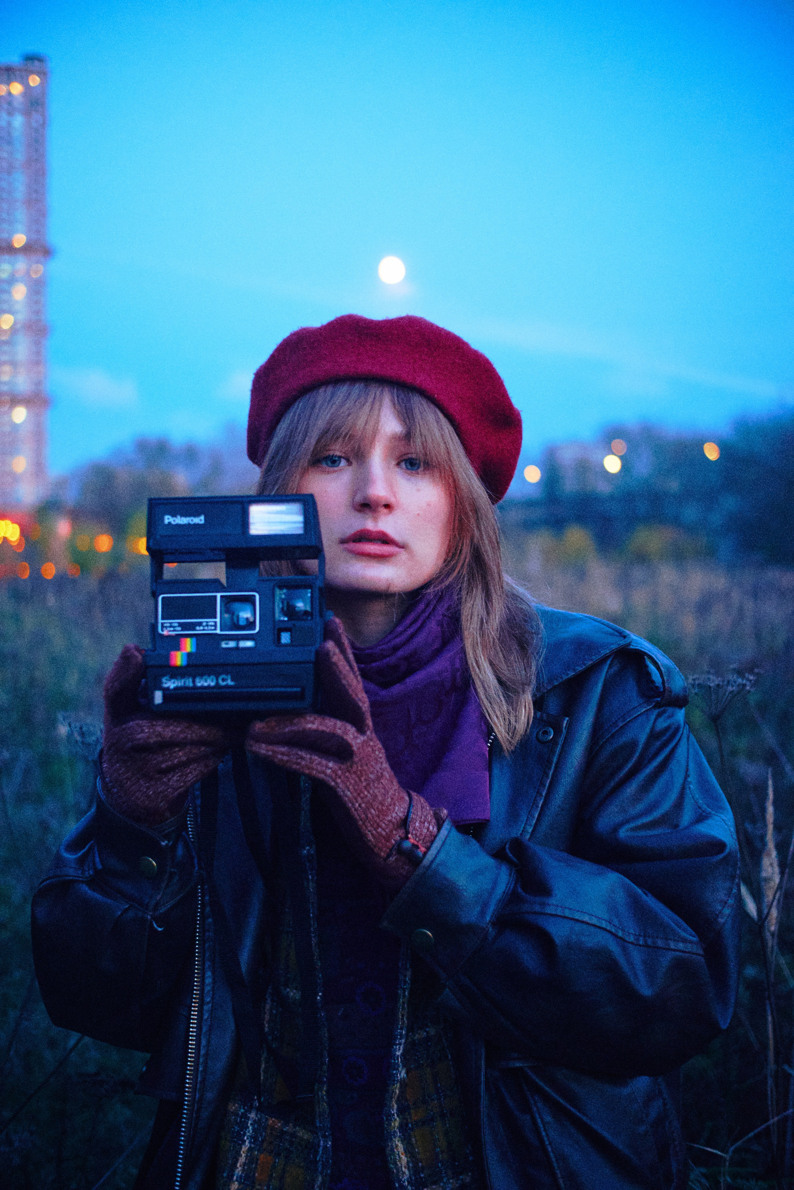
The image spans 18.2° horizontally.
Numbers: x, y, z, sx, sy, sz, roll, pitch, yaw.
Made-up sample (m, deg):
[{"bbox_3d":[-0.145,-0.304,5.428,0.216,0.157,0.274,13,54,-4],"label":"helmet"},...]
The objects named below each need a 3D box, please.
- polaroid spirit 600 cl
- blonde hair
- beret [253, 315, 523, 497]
[{"bbox_3d":[-0.107,0.006,1.650,0.116,0.143,0.145,-1,-3,2],"label":"polaroid spirit 600 cl"},{"bbox_3d":[0.003,-0.029,2.050,0.230,0.312,0.230,1,-3,2],"label":"blonde hair"},{"bbox_3d":[-0.011,-0.146,1.965,0.222,0.140,0.240,6,-20,-1],"label":"beret"}]

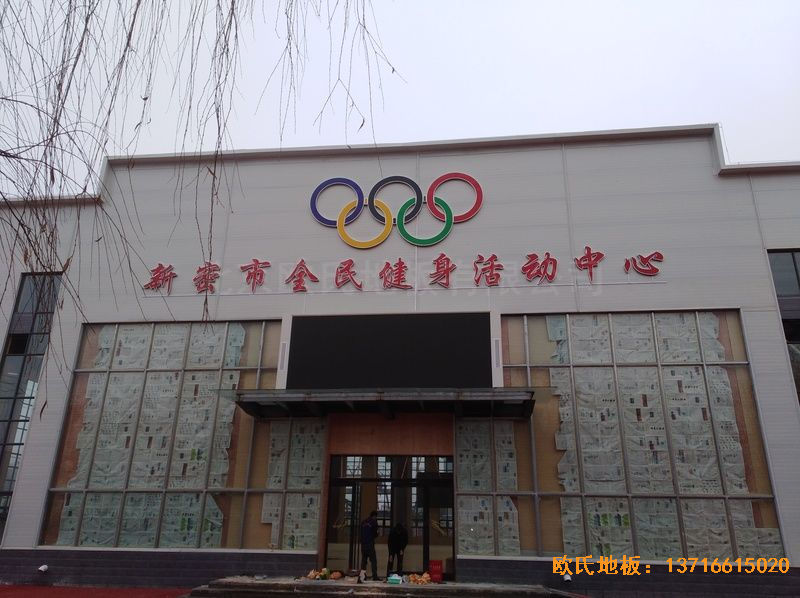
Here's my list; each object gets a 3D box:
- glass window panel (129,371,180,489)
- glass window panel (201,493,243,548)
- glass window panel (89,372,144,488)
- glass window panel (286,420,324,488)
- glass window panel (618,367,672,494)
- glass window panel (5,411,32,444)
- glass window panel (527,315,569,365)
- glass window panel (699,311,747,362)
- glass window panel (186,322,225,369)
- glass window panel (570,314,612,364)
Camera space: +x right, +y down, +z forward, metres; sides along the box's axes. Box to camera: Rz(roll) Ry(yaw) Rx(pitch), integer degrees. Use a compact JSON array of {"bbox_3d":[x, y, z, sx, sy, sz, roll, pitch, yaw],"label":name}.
[{"bbox_3d":[-7.165,3.789,17.574,1.129,3.400,0.080,-1,-20,6],"label":"glass window panel"},{"bbox_3d":[-4.584,5.729,15.597,1.086,1.355,0.050,-1,-20,6],"label":"glass window panel"},{"bbox_3d":[-8.165,3.732,17.319,1.068,3.310,0.080,-1,-20,6],"label":"glass window panel"},{"bbox_3d":[-2.539,4.110,16.167,0.954,2.068,0.060,-1,-20,6],"label":"glass window panel"},{"bbox_3d":[6.402,3.375,15.663,1.070,3.310,0.080,-1,-20,6],"label":"glass window panel"},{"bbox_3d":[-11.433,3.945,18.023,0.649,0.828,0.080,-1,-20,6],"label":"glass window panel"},{"bbox_3d":[4.159,1.149,16.769,1.087,1.399,0.080,-1,-20,6],"label":"glass window panel"},{"bbox_3d":[8.508,1.016,15.853,1.051,1.392,0.050,-1,-20,6],"label":"glass window panel"},{"bbox_3d":[-5.633,1.349,17.342,1.065,1.392,0.050,-1,-20,6],"label":"glass window panel"},{"bbox_3d":[5.305,1.120,16.639,1.061,1.399,0.080,-1,-20,6],"label":"glass window panel"}]

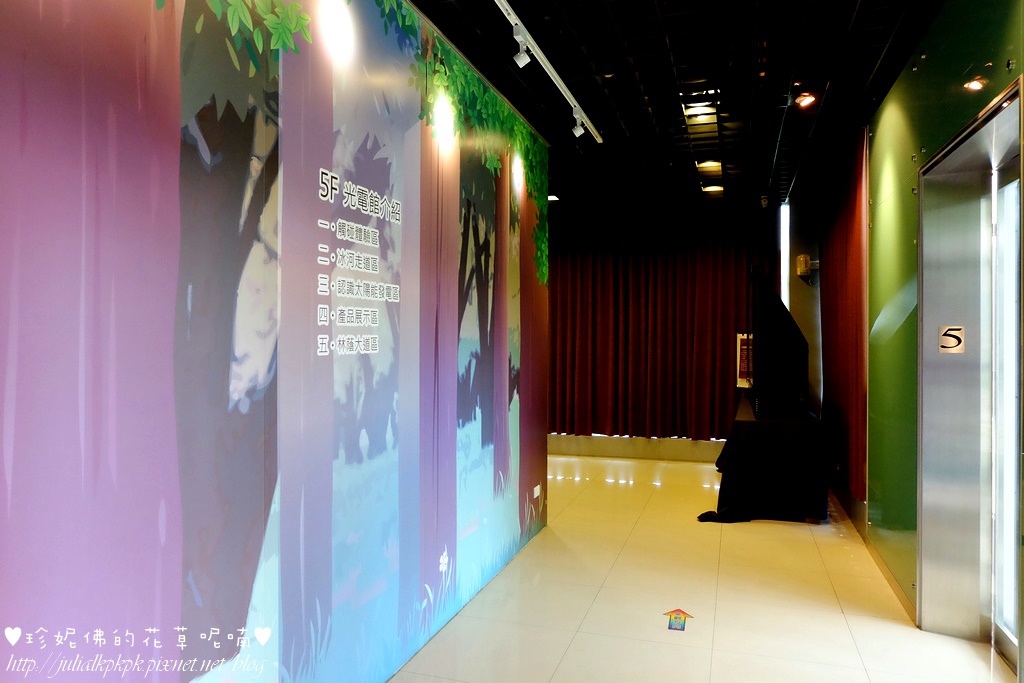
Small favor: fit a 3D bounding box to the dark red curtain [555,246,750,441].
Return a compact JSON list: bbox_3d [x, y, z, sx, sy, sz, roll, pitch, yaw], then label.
[{"bbox_3d":[1.510,-0.070,7.530,2.500,2.300,0.150,0,0,18],"label":"dark red curtain"}]

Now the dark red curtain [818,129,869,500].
[{"bbox_3d":[2.700,-0.170,5.670,0.150,2.420,2.600,0,0,18],"label":"dark red curtain"}]

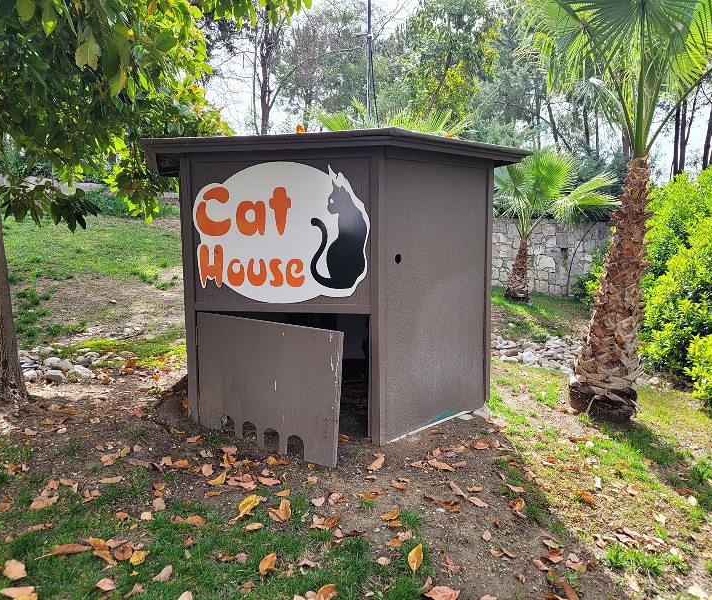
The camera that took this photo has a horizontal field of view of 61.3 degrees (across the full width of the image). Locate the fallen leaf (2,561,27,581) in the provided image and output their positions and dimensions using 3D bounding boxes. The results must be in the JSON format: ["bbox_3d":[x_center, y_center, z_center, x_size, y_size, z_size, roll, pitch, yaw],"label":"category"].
[{"bbox_3d":[-1.454,1.152,2.558,0.100,0.030,0.115,0,17,0],"label":"fallen leaf"}]

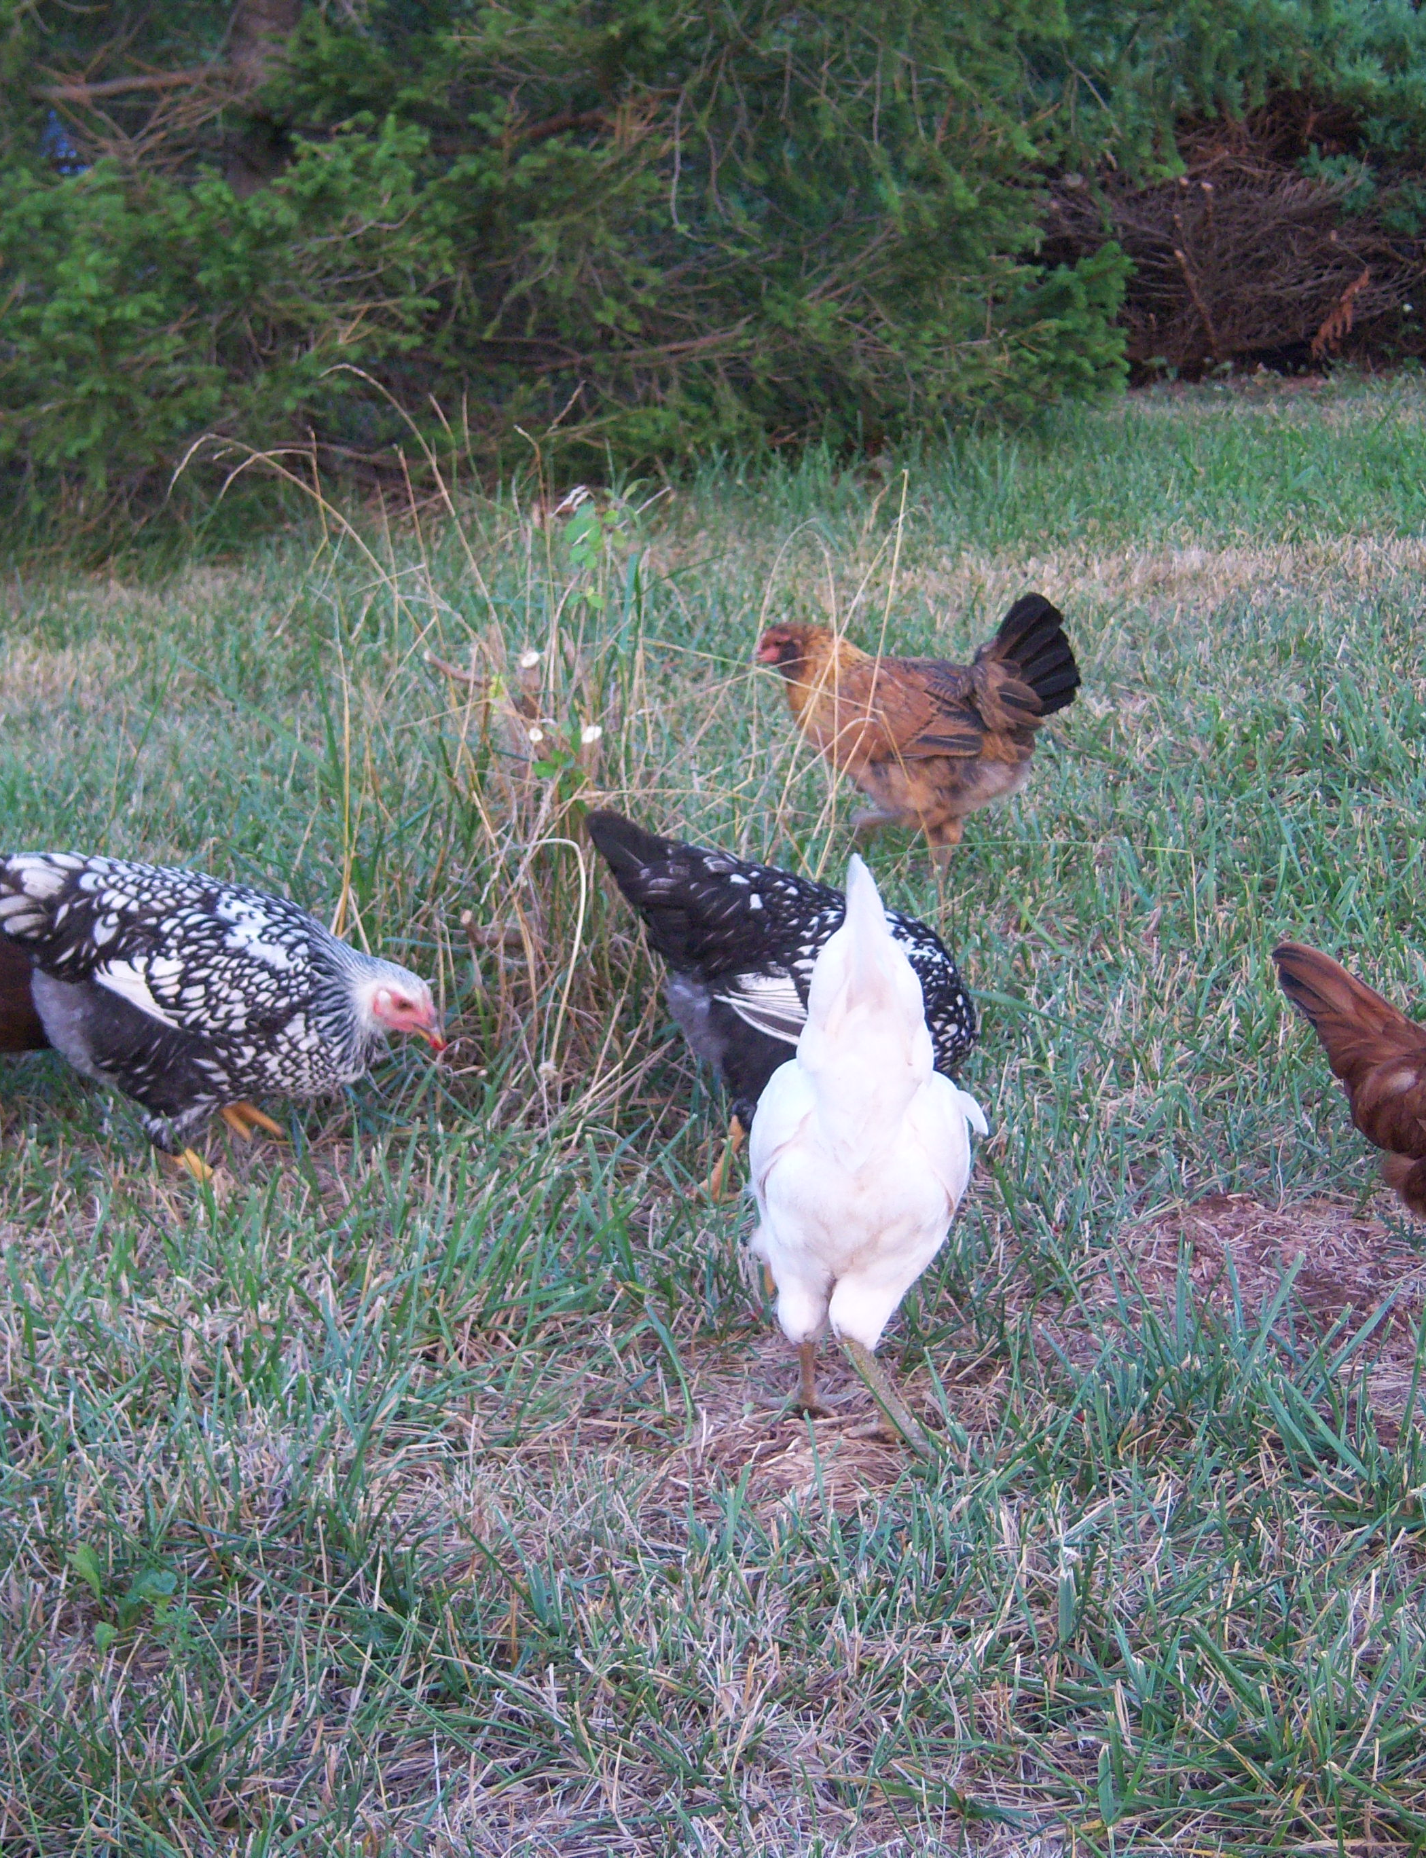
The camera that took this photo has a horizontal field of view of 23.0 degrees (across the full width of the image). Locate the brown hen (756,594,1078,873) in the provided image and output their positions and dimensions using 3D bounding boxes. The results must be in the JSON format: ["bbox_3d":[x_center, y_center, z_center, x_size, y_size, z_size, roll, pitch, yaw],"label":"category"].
[{"bbox_3d":[0.261,-0.237,4.399,0.400,0.355,0.180,0,11,2],"label":"brown hen"}]

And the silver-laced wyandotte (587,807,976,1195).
[{"bbox_3d":[0.073,0.078,2.936,0.400,0.300,0.190,7,13,33],"label":"silver-laced wyandotte"}]

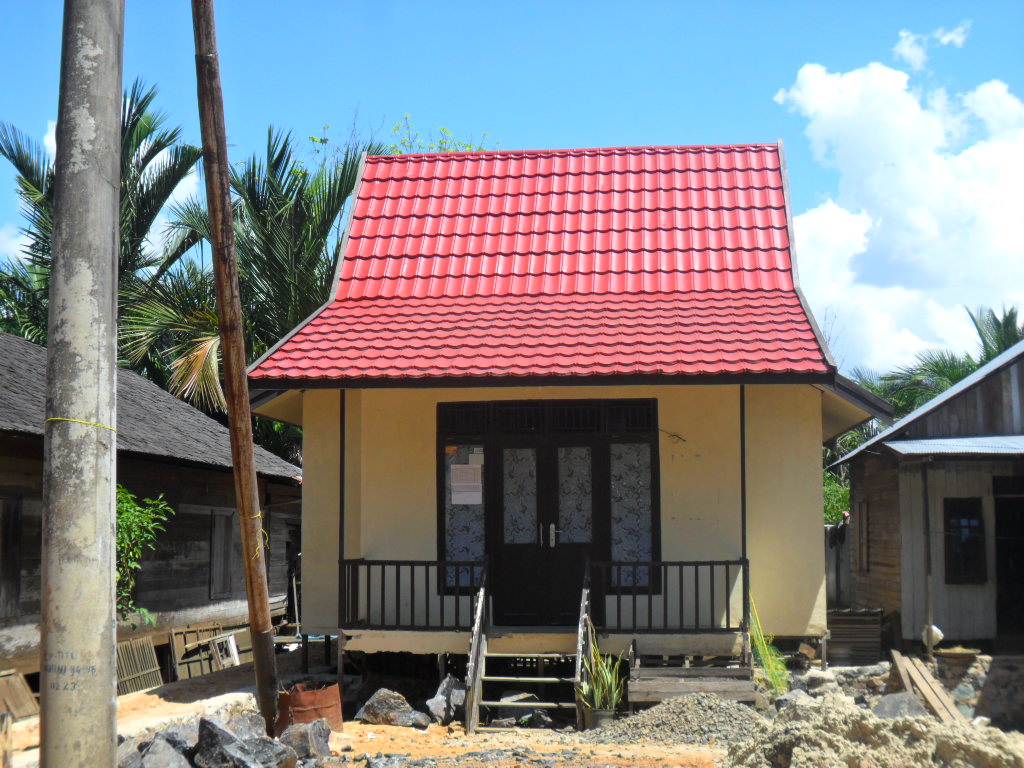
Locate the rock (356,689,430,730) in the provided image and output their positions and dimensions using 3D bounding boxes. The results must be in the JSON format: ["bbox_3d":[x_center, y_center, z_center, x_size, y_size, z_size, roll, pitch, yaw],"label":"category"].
[{"bbox_3d":[-1.148,3.116,12.500,0.680,0.360,0.500,-1,-6,6],"label":"rock"}]

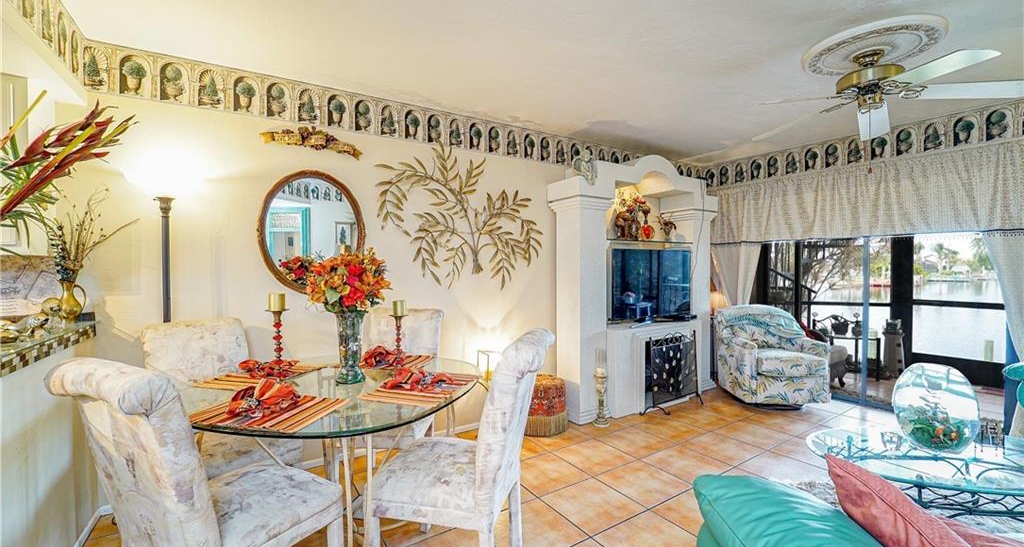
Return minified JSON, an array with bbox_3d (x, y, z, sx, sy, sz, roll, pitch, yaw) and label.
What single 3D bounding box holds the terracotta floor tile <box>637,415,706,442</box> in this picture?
[{"bbox_3d":[1.232,1.208,3.076,0.395,0.012,0.395,-1,0,-32],"label":"terracotta floor tile"}]

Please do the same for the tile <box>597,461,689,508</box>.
[{"bbox_3d":[0.764,1.213,2.313,0.395,0.012,0.395,-1,0,-32],"label":"tile"}]

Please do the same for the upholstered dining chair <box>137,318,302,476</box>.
[{"bbox_3d":[-1.419,0.745,1.936,0.630,1.000,0.480,0,0,33],"label":"upholstered dining chair"}]

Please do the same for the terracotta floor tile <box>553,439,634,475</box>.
[{"bbox_3d":[0.553,1.218,2.653,0.395,0.012,0.395,-1,0,-32],"label":"terracotta floor tile"}]

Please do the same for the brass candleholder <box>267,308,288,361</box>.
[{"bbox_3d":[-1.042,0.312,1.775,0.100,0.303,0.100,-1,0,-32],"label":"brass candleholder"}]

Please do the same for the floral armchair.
[{"bbox_3d":[2.393,0.767,3.784,0.750,0.860,0.770,-1,0,-2],"label":"floral armchair"}]

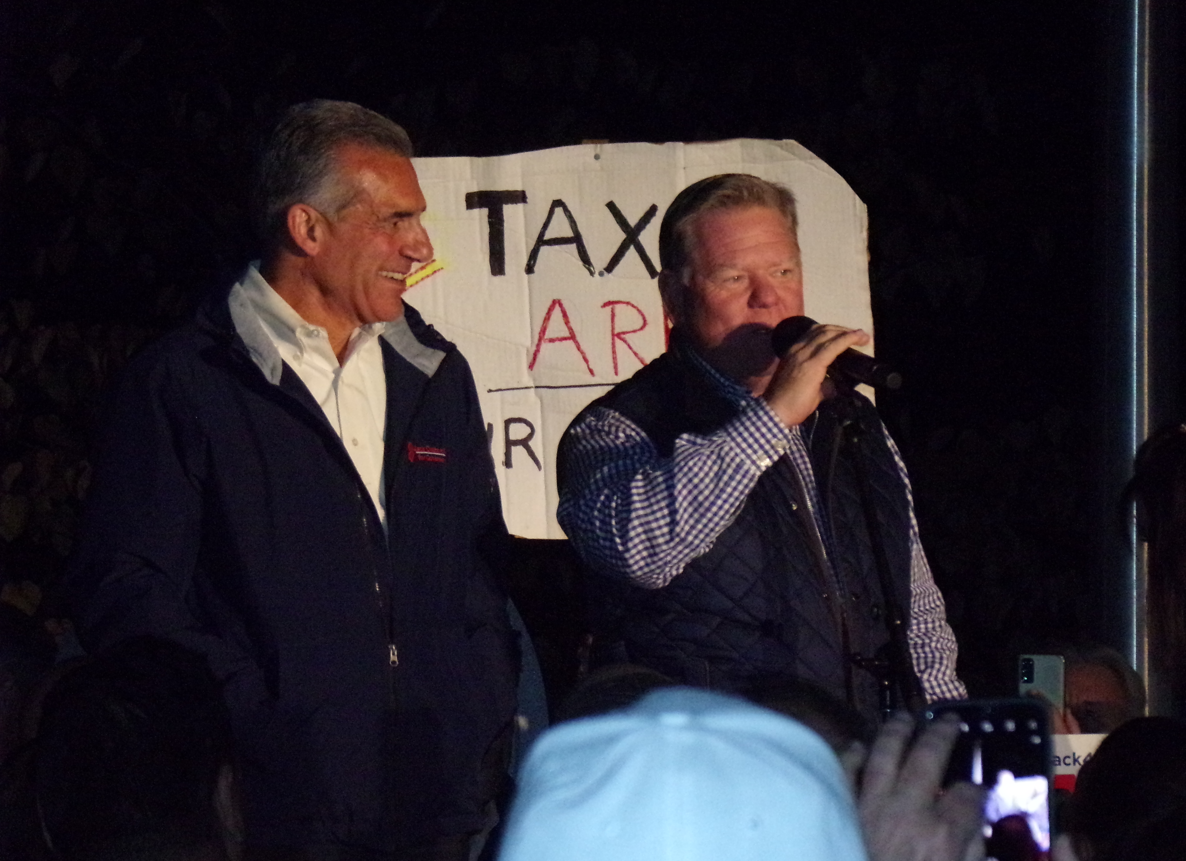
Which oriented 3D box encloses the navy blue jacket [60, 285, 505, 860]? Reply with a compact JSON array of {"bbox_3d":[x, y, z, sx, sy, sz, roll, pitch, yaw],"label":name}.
[{"bbox_3d":[-0.340,0.142,7.800,0.570,0.670,0.360,0,-1,-35],"label":"navy blue jacket"}]

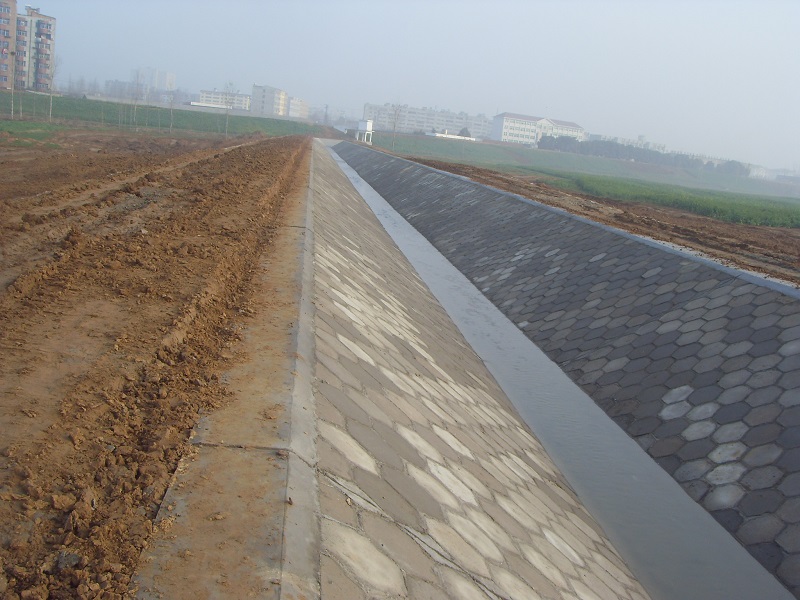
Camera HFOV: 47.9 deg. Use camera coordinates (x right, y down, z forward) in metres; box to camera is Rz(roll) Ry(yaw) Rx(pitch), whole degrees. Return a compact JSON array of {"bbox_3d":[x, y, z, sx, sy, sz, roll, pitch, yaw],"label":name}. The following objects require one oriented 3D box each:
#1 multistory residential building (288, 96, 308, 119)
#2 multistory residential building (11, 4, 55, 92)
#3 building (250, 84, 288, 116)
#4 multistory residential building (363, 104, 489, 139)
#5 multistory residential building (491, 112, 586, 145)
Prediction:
[{"bbox_3d":[-71.041,-124.559,587.960,12.000,14.500,48.000,7,11,5],"label":"multistory residential building"},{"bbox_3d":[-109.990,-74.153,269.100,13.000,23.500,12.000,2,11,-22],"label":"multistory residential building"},{"bbox_3d":[-75.684,-115.249,527.748,12.800,17.000,38.000,7,11,4],"label":"building"},{"bbox_3d":[22.250,-144.611,736.163,104.000,21.000,13.000,4,11,-13],"label":"multistory residential building"},{"bbox_3d":[73.285,-88.365,473.462,49.000,17.000,12.000,2,11,-23],"label":"multistory residential building"}]

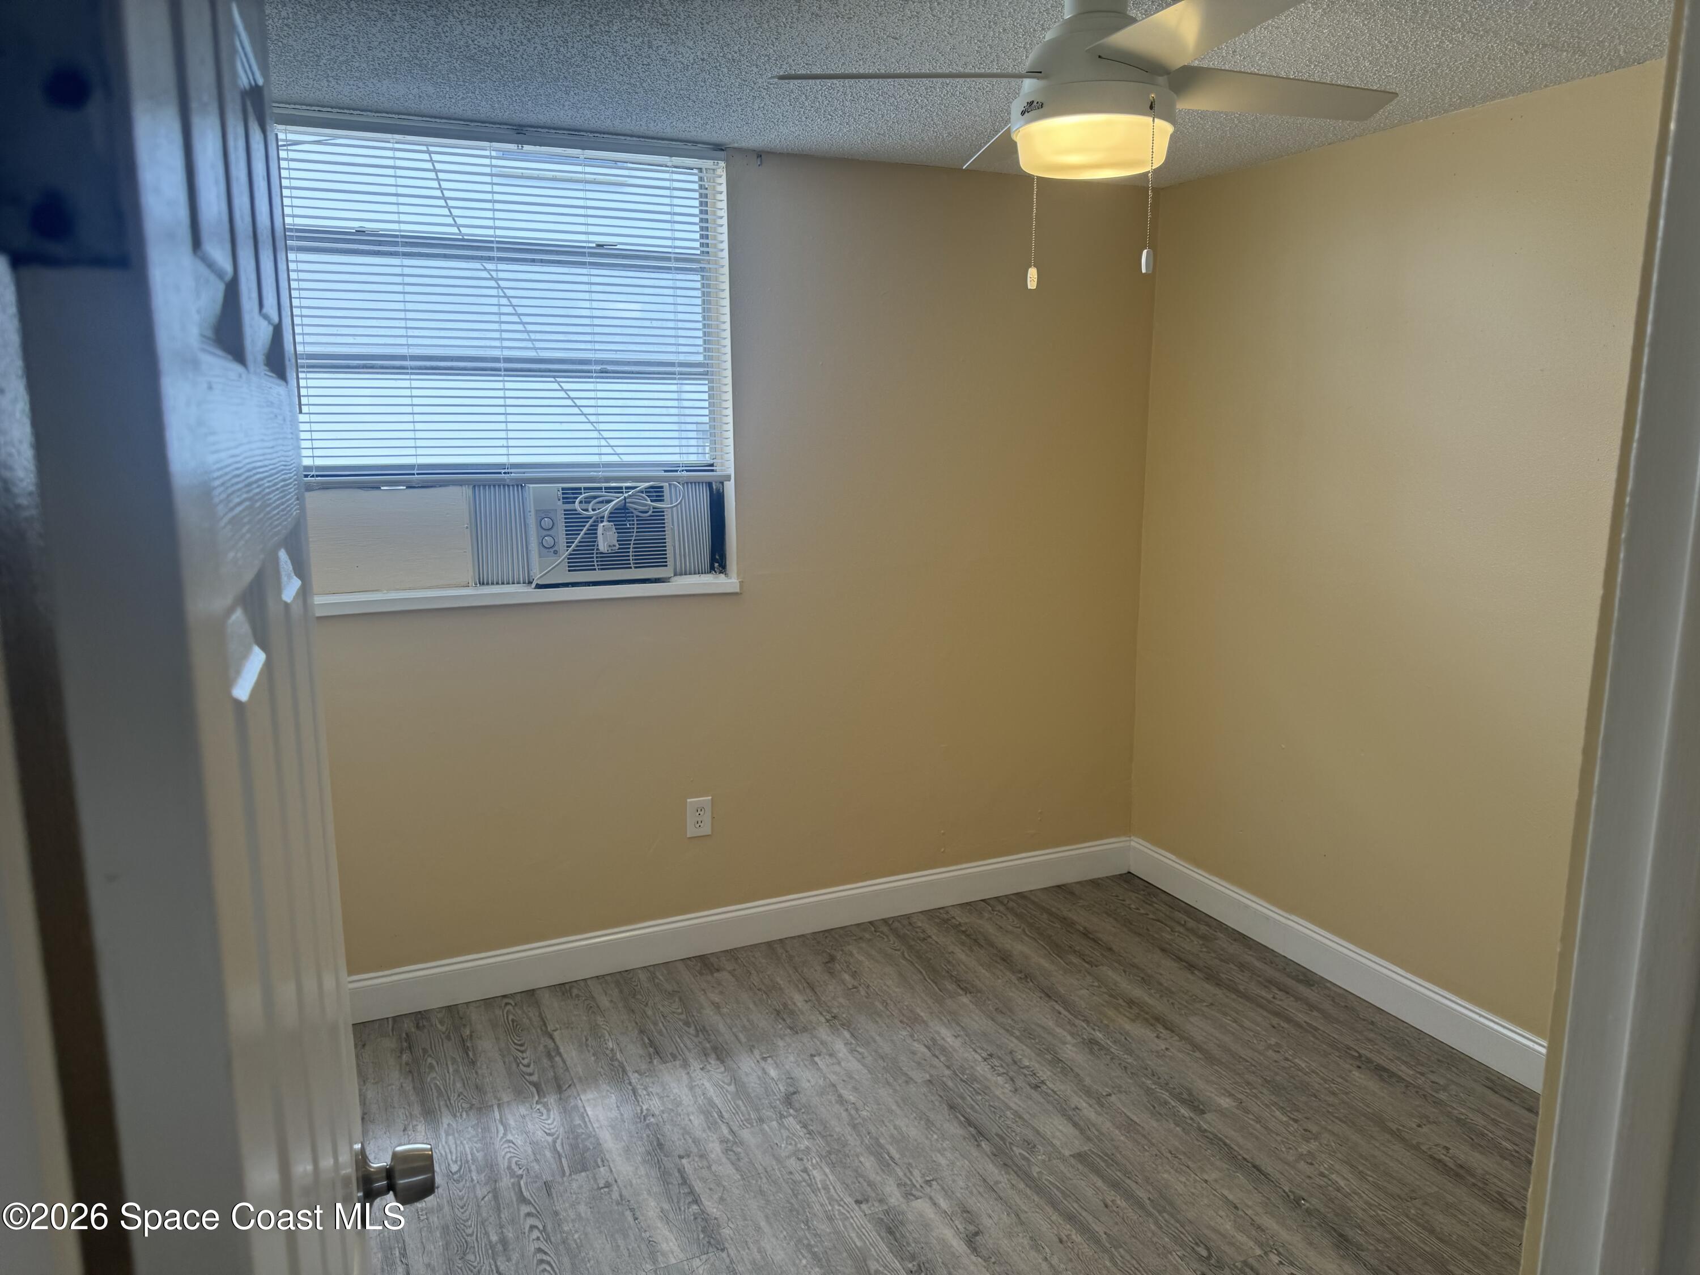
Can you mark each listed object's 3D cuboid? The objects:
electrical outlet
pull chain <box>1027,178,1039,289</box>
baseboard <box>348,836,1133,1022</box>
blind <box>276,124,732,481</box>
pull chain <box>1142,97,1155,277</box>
[{"bbox_3d":[-0.460,0.551,3.610,0.075,0.118,0.008,-5,11,-24],"label":"electrical outlet"},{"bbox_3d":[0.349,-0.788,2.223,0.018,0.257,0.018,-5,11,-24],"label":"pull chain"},{"bbox_3d":[-0.252,0.911,3.769,2.816,0.137,0.016,-5,11,-24],"label":"baseboard"},{"bbox_3d":[-0.932,-0.858,3.146,1.284,0.880,0.035,-5,11,-24],"label":"blind"},{"bbox_3d":[0.507,-0.764,1.993,0.018,0.288,0.018,-5,11,-24],"label":"pull chain"}]

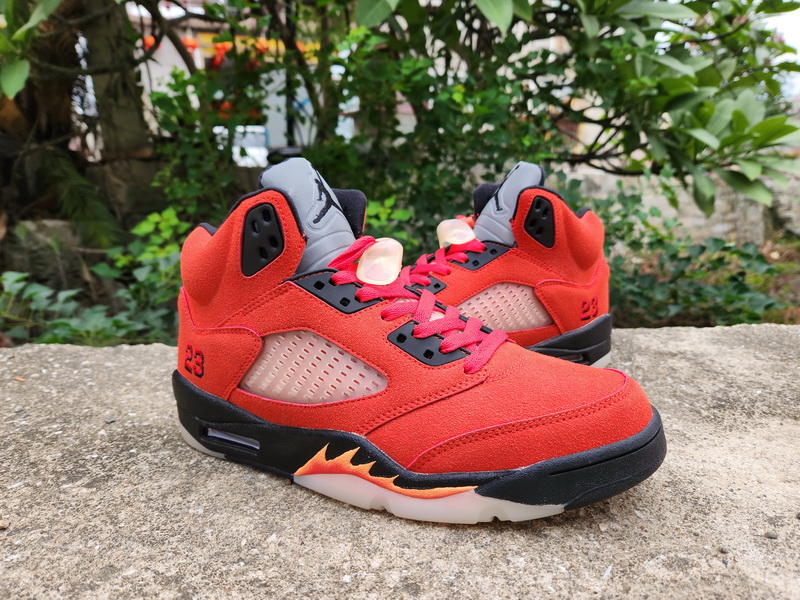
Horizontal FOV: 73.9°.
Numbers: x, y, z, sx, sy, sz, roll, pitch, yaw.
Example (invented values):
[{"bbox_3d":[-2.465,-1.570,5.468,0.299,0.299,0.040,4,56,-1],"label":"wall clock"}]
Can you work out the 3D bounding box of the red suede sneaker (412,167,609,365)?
[{"bbox_3d":[0.038,-0.024,0.464,0.301,0.178,0.112,-2,12,-7],"label":"red suede sneaker"}]

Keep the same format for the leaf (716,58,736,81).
[{"bbox_3d":[0.860,-0.605,1.400,0.050,0.068,0.025,6,23,30],"label":"leaf"}]

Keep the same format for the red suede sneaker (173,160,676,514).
[{"bbox_3d":[0.002,0.008,0.307,0.301,0.178,0.112,3,12,19],"label":"red suede sneaker"}]

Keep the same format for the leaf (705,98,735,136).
[{"bbox_3d":[0.781,-0.446,1.300,0.050,0.105,0.025,27,28,21],"label":"leaf"}]

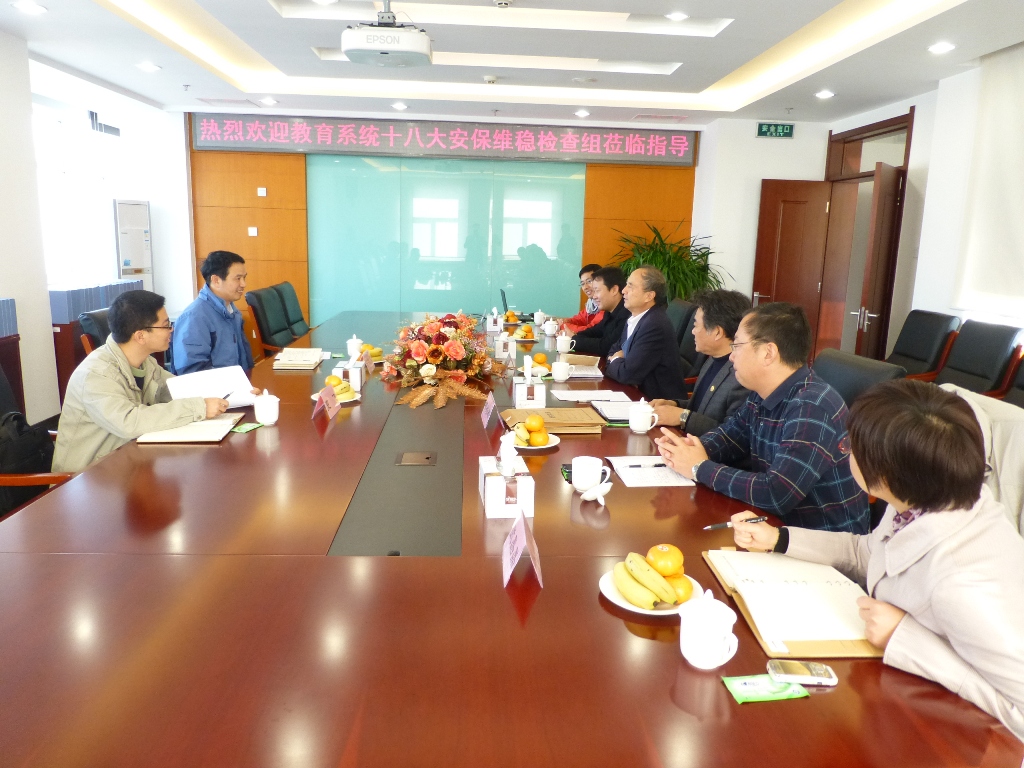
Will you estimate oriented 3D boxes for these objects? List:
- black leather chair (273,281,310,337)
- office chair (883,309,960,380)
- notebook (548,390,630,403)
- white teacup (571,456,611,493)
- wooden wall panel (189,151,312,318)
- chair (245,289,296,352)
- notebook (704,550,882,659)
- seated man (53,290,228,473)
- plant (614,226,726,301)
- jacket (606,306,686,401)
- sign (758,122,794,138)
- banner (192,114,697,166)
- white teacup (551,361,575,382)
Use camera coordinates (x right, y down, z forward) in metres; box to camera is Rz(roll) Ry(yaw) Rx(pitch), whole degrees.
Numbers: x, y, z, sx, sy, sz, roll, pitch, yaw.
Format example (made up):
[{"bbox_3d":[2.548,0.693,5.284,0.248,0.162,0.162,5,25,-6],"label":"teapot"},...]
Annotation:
[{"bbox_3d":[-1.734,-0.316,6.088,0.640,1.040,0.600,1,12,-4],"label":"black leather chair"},{"bbox_3d":[2.717,-0.008,5.153,0.640,1.030,0.580,1,12,-4],"label":"office chair"},{"bbox_3d":[0.370,0.052,3.400,0.320,0.010,0.220,1,12,-4],"label":"notebook"},{"bbox_3d":[0.233,0.269,2.129,0.113,0.089,0.090,1,12,-4],"label":"white teacup"},{"bbox_3d":[-2.631,-1.186,7.229,1.094,2.249,0.050,1,11,-4],"label":"wooden wall panel"},{"bbox_3d":[-1.748,-0.269,5.798,0.640,1.030,0.580,1,12,-4],"label":"chair"},{"bbox_3d":[0.610,0.440,1.509,0.295,0.024,0.440,1,12,-1],"label":"notebook"},{"bbox_3d":[-1.421,0.273,2.761,0.680,1.240,0.600,1,12,-4],"label":"seated man"},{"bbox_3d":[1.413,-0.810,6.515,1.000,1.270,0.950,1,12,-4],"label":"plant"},{"bbox_3d":[0.726,-0.094,3.843,0.495,0.653,0.495,0,12,-9],"label":"jacket"},{"bbox_3d":[2.414,-2.317,6.491,0.357,0.125,0.027,1,11,-4],"label":"sign"},{"bbox_3d":[-0.619,-2.414,7.063,4.930,0.334,0.100,1,12,-4],"label":"banner"},{"bbox_3d":[0.267,-0.061,3.681,0.114,0.094,0.086,1,12,-4],"label":"white teacup"}]

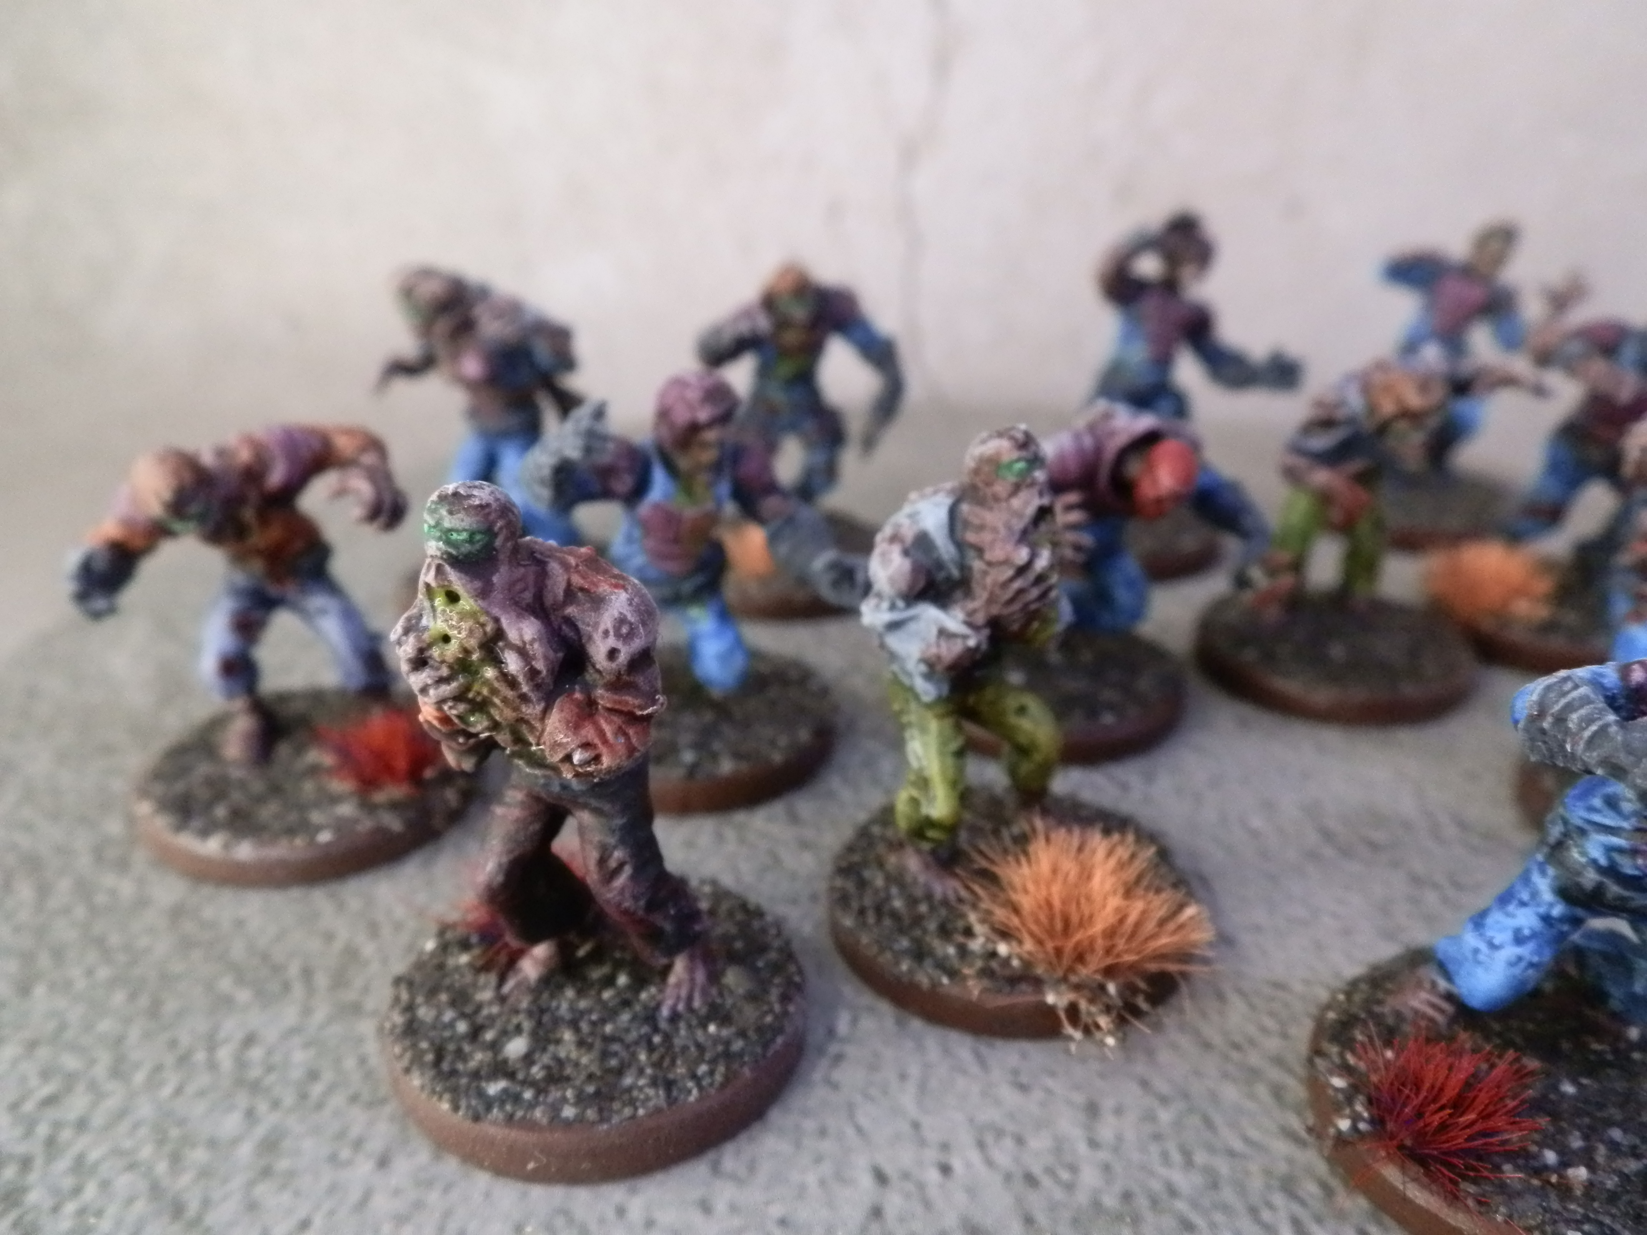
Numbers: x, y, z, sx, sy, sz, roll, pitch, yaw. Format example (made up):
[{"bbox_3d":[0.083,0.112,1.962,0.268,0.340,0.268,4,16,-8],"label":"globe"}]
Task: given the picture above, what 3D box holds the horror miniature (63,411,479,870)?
[{"bbox_3d":[-0.041,0.000,0.099,0.026,0.030,0.025,2,25,5],"label":"horror miniature"}]

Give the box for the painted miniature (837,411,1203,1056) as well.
[{"bbox_3d":[0.013,0.005,0.084,0.025,0.035,0.025,-19,32,-36],"label":"painted miniature"}]

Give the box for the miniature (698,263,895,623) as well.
[{"bbox_3d":[-0.005,-0.020,0.139,0.026,0.033,0.025,-1,25,-2],"label":"miniature"}]

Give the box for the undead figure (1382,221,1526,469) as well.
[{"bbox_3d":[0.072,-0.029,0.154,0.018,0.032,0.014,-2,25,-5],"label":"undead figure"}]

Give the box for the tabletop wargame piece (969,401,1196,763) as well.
[{"bbox_3d":[0.020,-0.006,0.116,0.026,0.027,0.025,-14,29,-28],"label":"tabletop wargame piece"}]

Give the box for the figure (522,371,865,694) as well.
[{"bbox_3d":[-0.011,-0.005,0.105,0.022,0.029,0.018,-14,28,-27],"label":"figure"}]

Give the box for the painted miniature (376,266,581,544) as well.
[{"bbox_3d":[-0.033,-0.019,0.135,0.025,0.034,0.025,17,30,32],"label":"painted miniature"}]

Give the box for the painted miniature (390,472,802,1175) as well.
[{"bbox_3d":[-0.013,0.009,0.075,0.025,0.035,0.025,13,28,25],"label":"painted miniature"}]

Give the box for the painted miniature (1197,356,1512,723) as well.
[{"bbox_3d":[0.049,-0.009,0.120,0.026,0.029,0.025,2,25,5],"label":"painted miniature"}]

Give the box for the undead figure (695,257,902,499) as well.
[{"bbox_3d":[-0.002,-0.021,0.137,0.021,0.031,0.015,-1,25,-2],"label":"undead figure"}]

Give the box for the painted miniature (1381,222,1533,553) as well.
[{"bbox_3d":[0.074,-0.028,0.155,0.025,0.035,0.025,-2,25,-5],"label":"painted miniature"}]

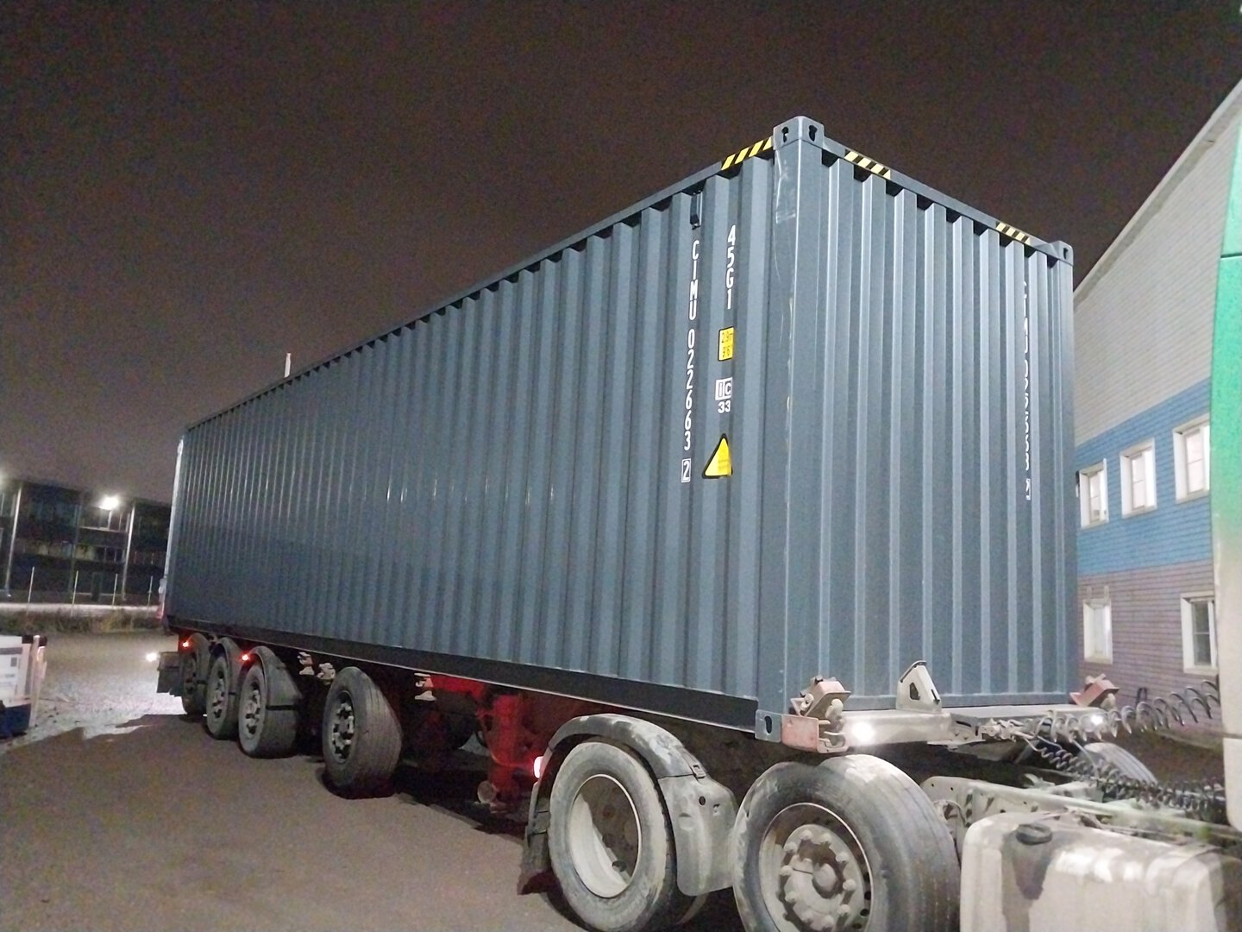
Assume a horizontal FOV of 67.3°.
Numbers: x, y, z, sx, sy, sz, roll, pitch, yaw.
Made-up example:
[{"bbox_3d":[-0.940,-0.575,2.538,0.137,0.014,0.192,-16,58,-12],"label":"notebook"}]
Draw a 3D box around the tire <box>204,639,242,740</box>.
[{"bbox_3d":[-4.632,2.739,11.161,0.380,1.010,1.010,9,-11,-36],"label":"tire"}]

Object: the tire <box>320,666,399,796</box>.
[{"bbox_3d":[-2.257,2.275,8.112,0.380,1.010,1.010,9,-11,-36],"label":"tire"}]

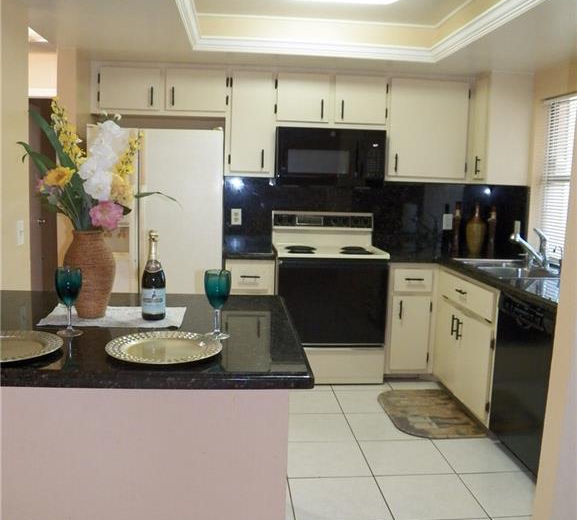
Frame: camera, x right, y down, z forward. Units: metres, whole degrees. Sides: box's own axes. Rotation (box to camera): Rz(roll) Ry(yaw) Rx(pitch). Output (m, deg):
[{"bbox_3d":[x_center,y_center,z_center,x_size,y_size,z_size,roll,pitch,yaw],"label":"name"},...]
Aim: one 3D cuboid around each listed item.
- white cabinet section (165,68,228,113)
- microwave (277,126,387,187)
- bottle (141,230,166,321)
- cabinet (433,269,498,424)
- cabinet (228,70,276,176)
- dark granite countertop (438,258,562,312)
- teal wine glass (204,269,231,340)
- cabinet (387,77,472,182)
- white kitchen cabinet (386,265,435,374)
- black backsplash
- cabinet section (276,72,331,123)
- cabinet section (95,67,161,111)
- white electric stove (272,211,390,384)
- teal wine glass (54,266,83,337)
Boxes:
[{"bbox_3d":[-0.643,-1.178,4.413,0.412,0.275,0.330,1,7,-5],"label":"white cabinet section"},{"bbox_3d":[0.289,-0.729,4.500,0.760,0.402,0.405,1,7,-4],"label":"microwave"},{"bbox_3d":[-0.482,0.052,2.213,0.087,0.313,0.087,-1,7,-12],"label":"bottle"},{"bbox_3d":[1.328,0.472,3.788,0.568,0.787,0.990,0,7,-5],"label":"cabinet"},{"bbox_3d":[-0.265,-0.956,4.469,0.341,0.735,0.345,1,7,-4],"label":"cabinet"},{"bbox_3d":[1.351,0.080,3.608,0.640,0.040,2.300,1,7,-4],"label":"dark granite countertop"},{"bbox_3d":[-0.223,0.138,1.947,0.081,0.213,0.081,0,7,-7],"label":"teal wine glass"},{"bbox_3d":[0.981,-0.935,4.546,0.615,0.730,0.345,1,7,-4],"label":"cabinet"},{"bbox_3d":[0.818,0.369,4.566,0.337,0.782,0.580,0,7,-5],"label":"white kitchen cabinet"},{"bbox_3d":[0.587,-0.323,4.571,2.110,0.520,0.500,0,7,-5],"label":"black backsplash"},{"bbox_3d":[0.094,-1.142,4.479,0.363,0.323,0.330,1,7,-5],"label":"cabinet section"},{"bbox_3d":[-1.083,-1.180,4.376,0.402,0.281,0.330,1,7,-5],"label":"cabinet section"},{"bbox_3d":[0.275,0.258,4.490,0.760,1.165,0.670,1,7,-4],"label":"white electric stove"},{"bbox_3d":[-0.696,0.130,1.973,0.081,0.213,0.081,-2,7,-20],"label":"teal wine glass"}]

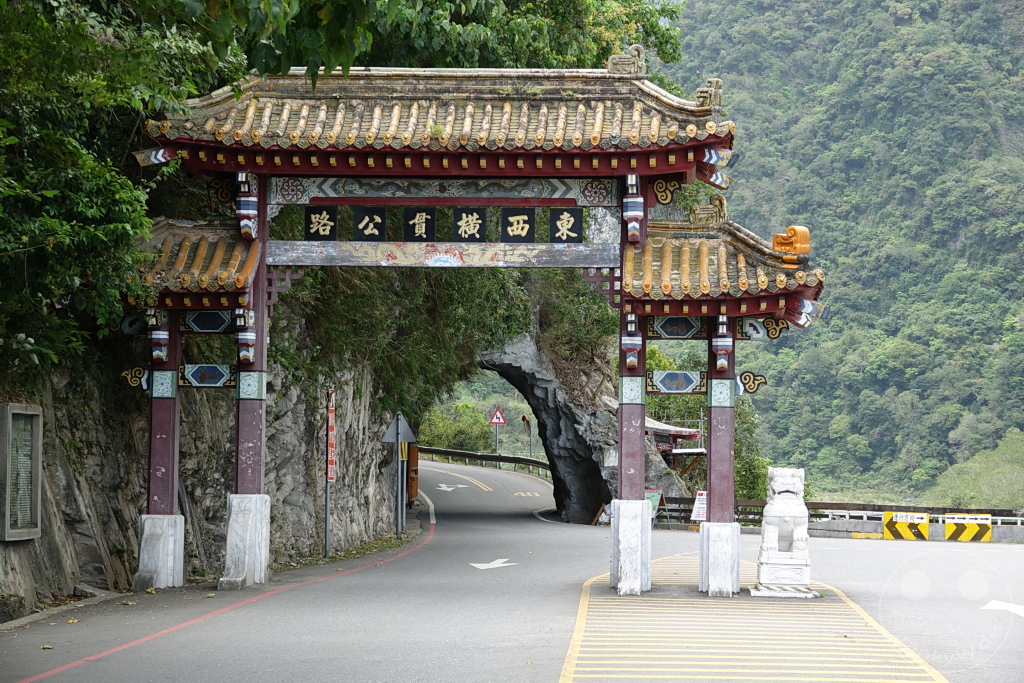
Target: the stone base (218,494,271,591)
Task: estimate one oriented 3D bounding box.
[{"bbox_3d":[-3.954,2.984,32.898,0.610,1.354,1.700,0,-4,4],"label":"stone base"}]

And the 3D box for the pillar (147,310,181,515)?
[{"bbox_3d":[-5.252,1.065,33.129,0.400,3.108,0.410,0,-4,4],"label":"pillar"}]

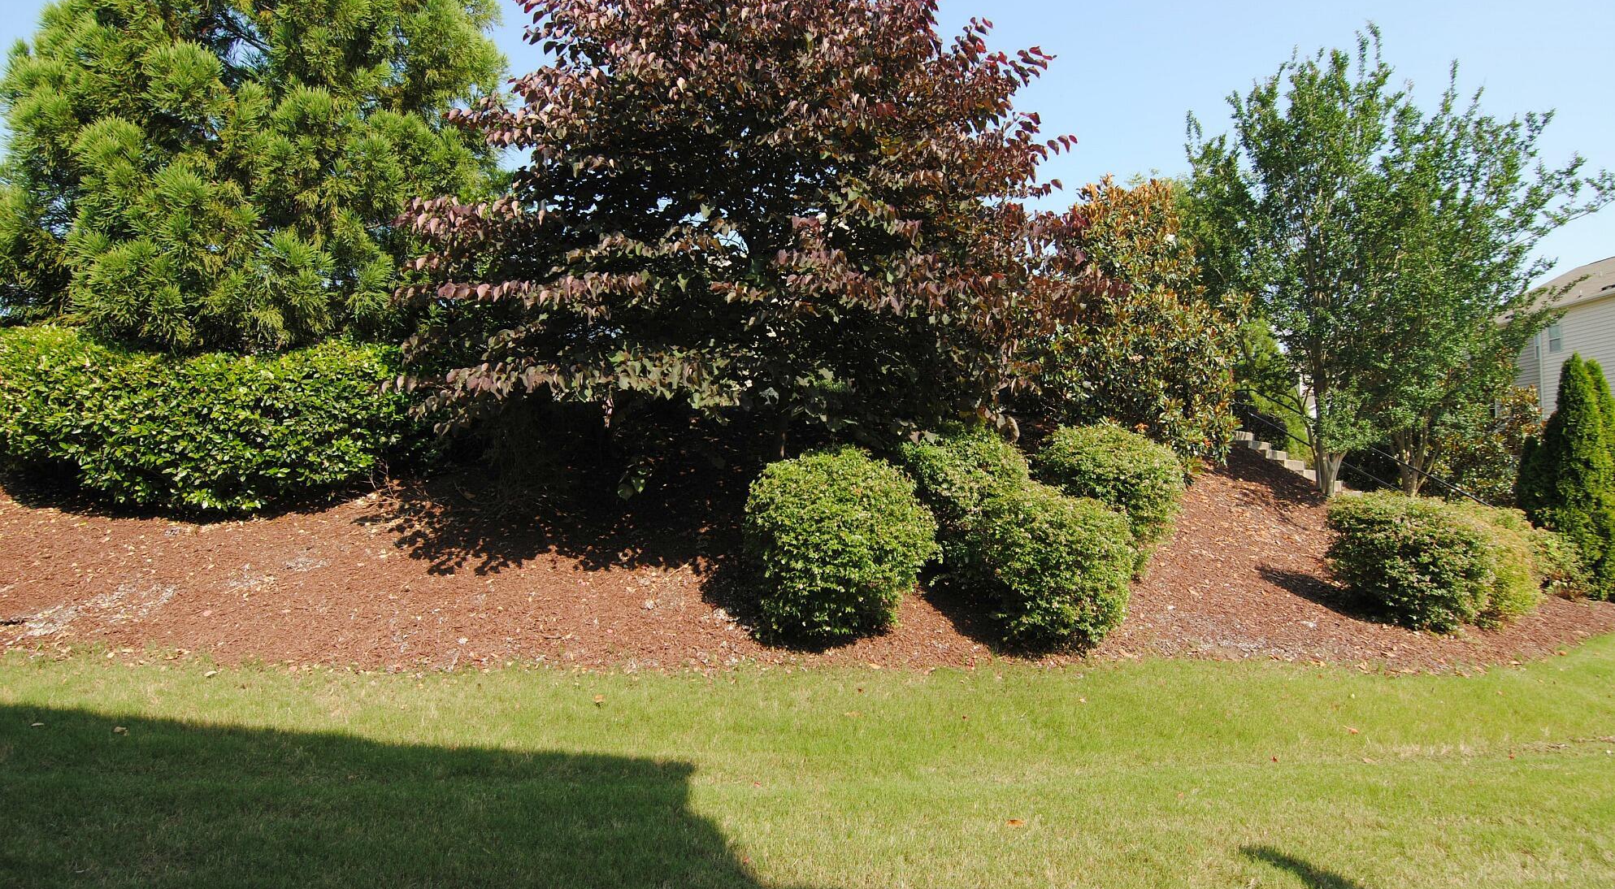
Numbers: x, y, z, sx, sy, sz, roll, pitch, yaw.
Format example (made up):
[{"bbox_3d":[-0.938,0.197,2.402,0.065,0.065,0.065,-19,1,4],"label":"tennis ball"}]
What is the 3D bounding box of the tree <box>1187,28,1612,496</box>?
[{"bbox_3d":[8.600,-2.800,10.900,5.600,7.000,5.200,0,-2,0],"label":"tree"}]

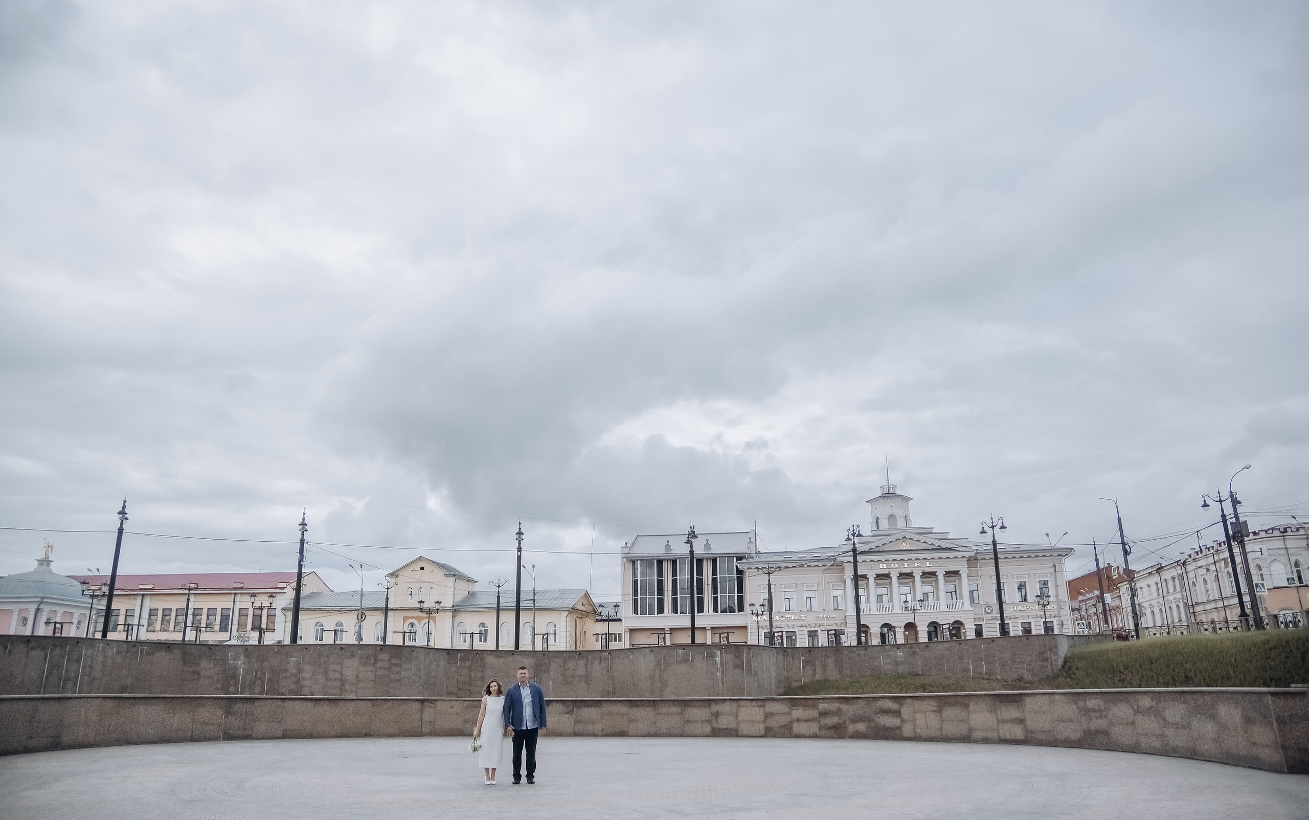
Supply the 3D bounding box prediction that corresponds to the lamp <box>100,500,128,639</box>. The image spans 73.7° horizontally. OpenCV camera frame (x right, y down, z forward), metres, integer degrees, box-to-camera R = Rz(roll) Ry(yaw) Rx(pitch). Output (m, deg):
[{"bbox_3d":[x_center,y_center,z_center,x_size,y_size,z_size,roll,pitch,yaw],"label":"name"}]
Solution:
[{"bbox_3d":[-29.729,9.230,47.954,0.550,9.000,2.000,8,-19,-26],"label":"lamp"}]

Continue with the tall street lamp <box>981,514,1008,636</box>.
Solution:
[{"bbox_3d":[22.460,11.326,56.954,0.550,9.000,2.000,6,-18,-19],"label":"tall street lamp"}]

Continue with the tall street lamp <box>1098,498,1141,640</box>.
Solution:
[{"bbox_3d":[33.629,11.484,63.655,1.600,10.400,0.400,-4,-18,10],"label":"tall street lamp"}]

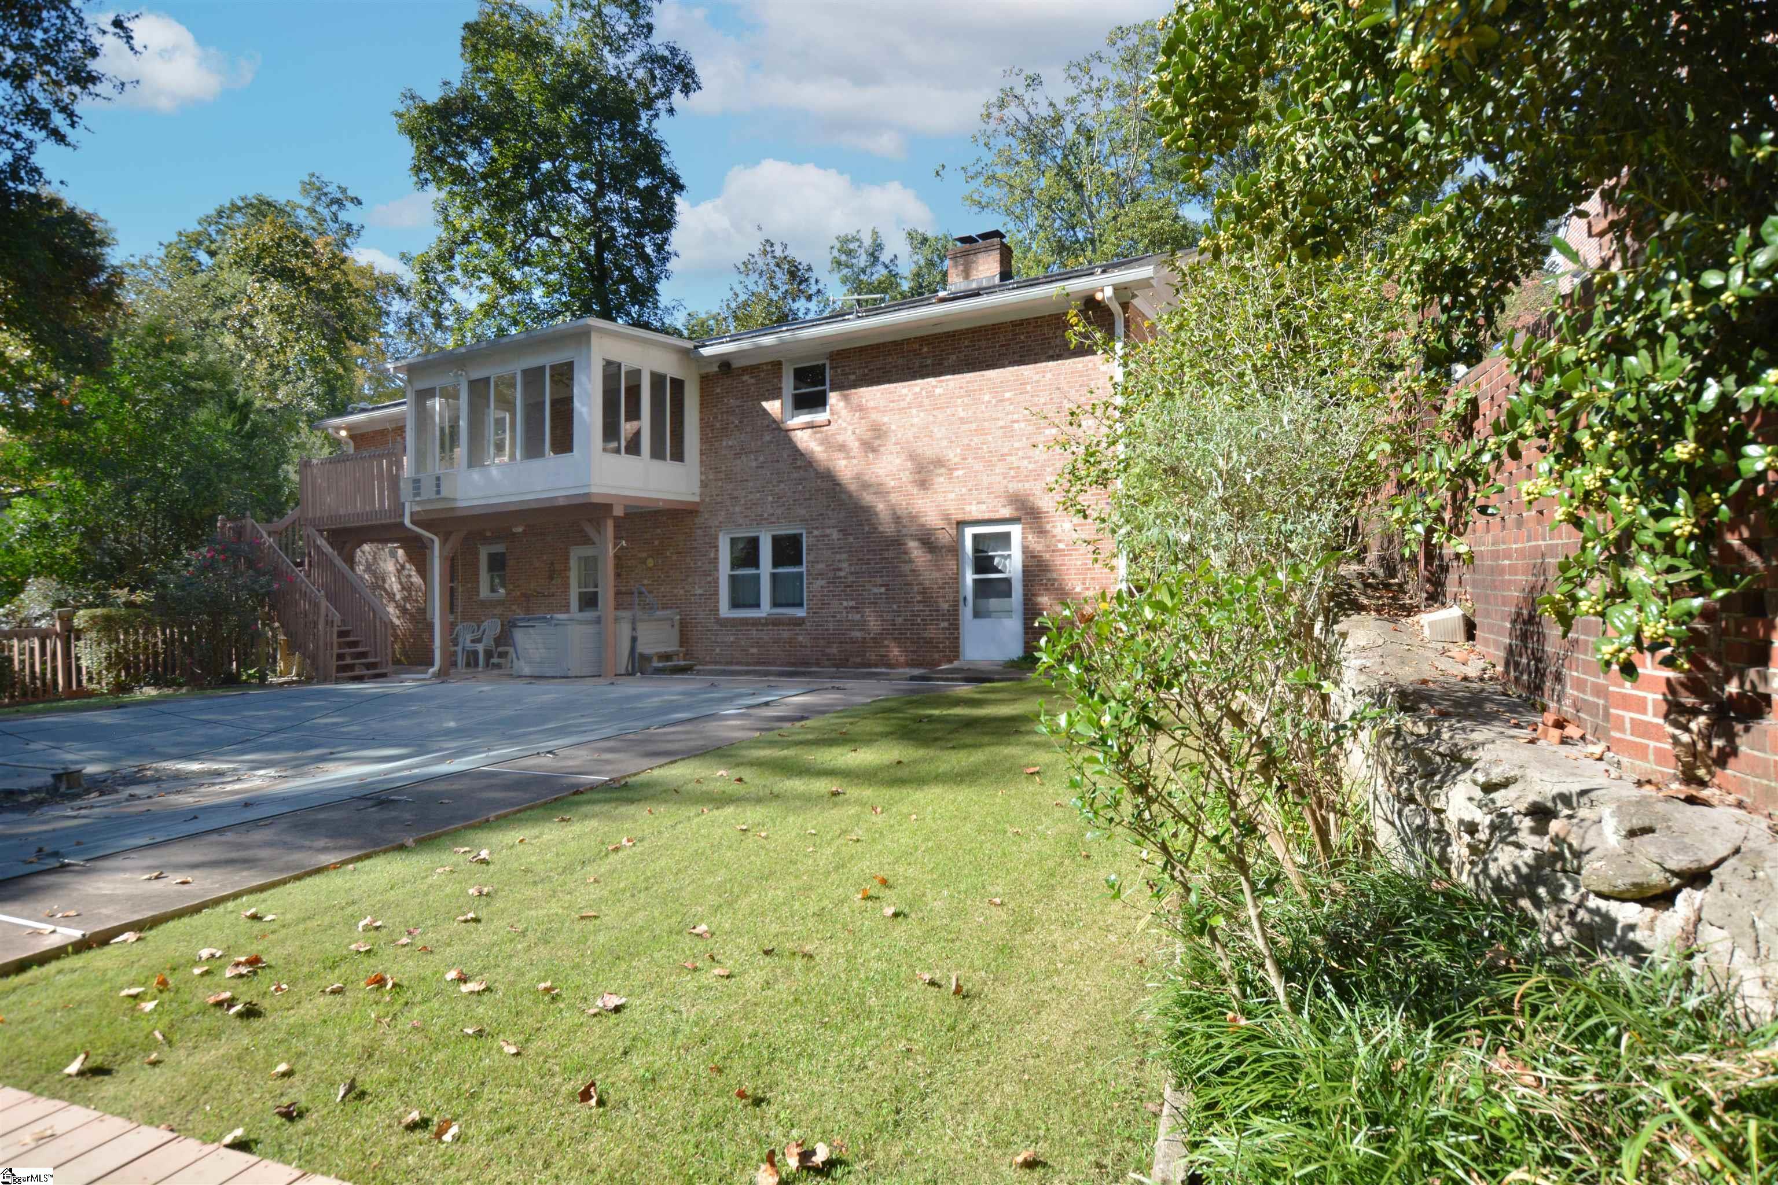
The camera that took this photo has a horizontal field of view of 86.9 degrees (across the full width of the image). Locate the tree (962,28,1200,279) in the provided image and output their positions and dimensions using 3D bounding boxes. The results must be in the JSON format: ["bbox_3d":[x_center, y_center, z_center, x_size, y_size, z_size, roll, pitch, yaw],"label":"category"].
[{"bbox_3d":[6.836,-10.081,30.997,8.500,17.581,8.500,-1,0,13],"label":"tree"}]

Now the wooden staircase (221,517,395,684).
[{"bbox_3d":[-10.806,0.044,17.502,3.900,3.080,1.360,-1,0,30],"label":"wooden staircase"}]

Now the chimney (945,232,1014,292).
[{"bbox_3d":[1.722,-6.203,17.699,1.145,1.095,0.630,-1,0,30],"label":"chimney"}]

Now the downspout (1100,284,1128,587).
[{"bbox_3d":[3.101,-1.594,12.705,0.150,5.030,0.470,-1,0,30],"label":"downspout"}]

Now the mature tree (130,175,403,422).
[{"bbox_3d":[-19.744,-6.027,29.997,8.800,14.430,8.800,-1,0,-33],"label":"mature tree"}]

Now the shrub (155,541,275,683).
[{"bbox_3d":[-11.764,0.325,16.399,2.150,2.593,1.900,-1,0,-36],"label":"shrub"}]

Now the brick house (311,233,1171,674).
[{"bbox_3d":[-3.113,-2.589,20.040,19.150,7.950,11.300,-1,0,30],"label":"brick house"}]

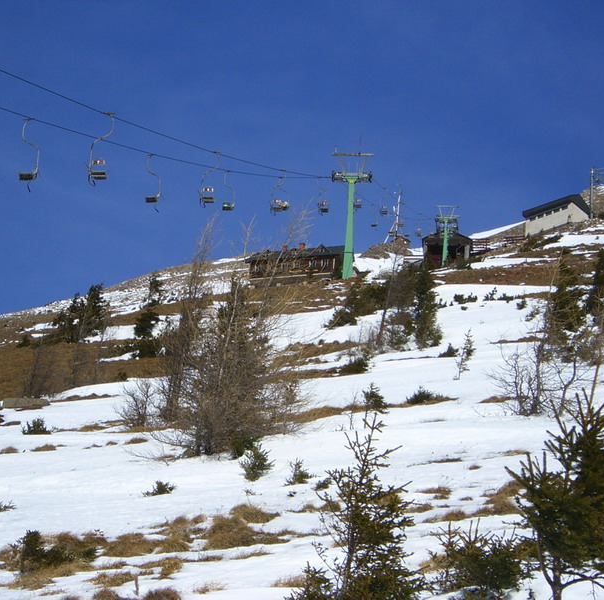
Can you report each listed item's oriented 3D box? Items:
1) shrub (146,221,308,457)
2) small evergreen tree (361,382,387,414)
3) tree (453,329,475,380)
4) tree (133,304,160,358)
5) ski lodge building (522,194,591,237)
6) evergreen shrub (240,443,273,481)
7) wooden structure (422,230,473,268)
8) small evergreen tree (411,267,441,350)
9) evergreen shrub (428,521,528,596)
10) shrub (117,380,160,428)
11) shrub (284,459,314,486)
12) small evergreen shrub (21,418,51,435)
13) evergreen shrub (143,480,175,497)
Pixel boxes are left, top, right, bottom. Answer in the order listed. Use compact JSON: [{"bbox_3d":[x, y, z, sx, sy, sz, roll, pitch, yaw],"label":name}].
[{"bbox_3d":[-1.559,0.876,57.000,3.400,5.100,3.200,2,-16,0],"label":"shrub"},{"bbox_3d":[1.790,2.444,66.000,0.650,0.750,0.650,2,-16,0],"label":"small evergreen tree"},{"bbox_3d":[4.230,1.427,69.000,0.576,1.410,0.519,2,-15,0],"label":"tree"},{"bbox_3d":[-6.782,1.378,115.000,1.200,2.300,1.200,2,-16,0],"label":"tree"},{"bbox_3d":[37.840,-12.533,392.000,4.300,3.800,10.300,15,-21,-38],"label":"ski lodge building"},{"bbox_3d":[-0.674,2.391,39.000,0.474,0.582,0.450,2,-15,0],"label":"evergreen shrub"},{"bbox_3d":[20.634,-7.130,373.000,7.000,5.000,6.500,1,-16,4],"label":"wooden structure"},{"bbox_3d":[4.159,0.217,88.000,1.069,2.905,1.015,2,-15,0],"label":"small evergreen tree"},{"bbox_3d":[1.754,2.557,26.000,1.000,0.720,0.950,2,-16,0],"label":"evergreen shrub"},{"bbox_3d":[-3.684,2.318,59.000,0.941,1.159,0.847,2,-15,0],"label":"shrub"},{"bbox_3d":[-0.059,2.882,44.000,0.470,0.440,0.450,2,-16,0],"label":"shrub"},{"bbox_3d":[-5.968,2.833,59.000,0.672,0.371,0.605,2,-15,0],"label":"small evergreen shrub"},{"bbox_3d":[-2.070,2.719,38.000,0.462,0.239,0.378,2,-15,0],"label":"evergreen shrub"}]

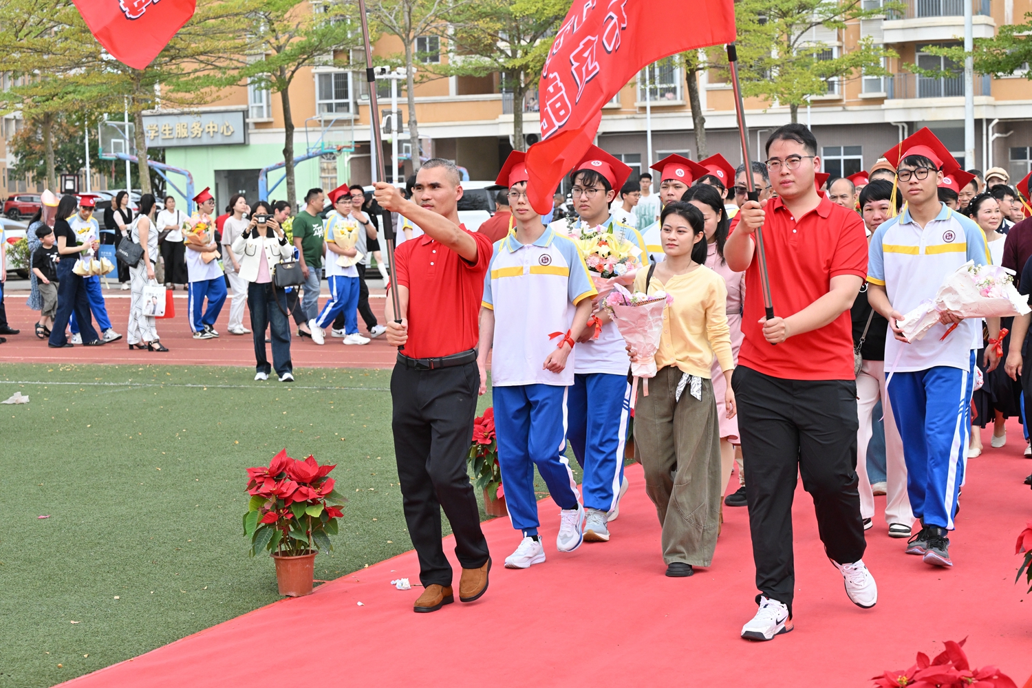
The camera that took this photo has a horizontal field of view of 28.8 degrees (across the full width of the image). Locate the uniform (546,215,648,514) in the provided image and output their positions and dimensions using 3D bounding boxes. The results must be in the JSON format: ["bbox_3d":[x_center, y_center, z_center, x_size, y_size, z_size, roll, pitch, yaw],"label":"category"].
[{"bbox_3d":[0.391,0.095,9.407,0.520,1.420,0.390,1,5,24],"label":"uniform"}]

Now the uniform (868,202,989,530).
[{"bbox_3d":[1.725,0.091,8.375,0.500,1.370,0.370,0,5,13],"label":"uniform"}]

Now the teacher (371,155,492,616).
[{"bbox_3d":[-0.330,0.158,7.559,0.490,1.740,0.600,1,5,24],"label":"teacher"}]

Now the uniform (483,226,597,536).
[{"bbox_3d":[0.086,0.162,8.749,0.530,1.348,0.420,0,4,16],"label":"uniform"}]

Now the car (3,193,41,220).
[{"bbox_3d":[-32.853,-9.506,138.700,4.500,1.680,1.860,-1,4,6],"label":"car"}]

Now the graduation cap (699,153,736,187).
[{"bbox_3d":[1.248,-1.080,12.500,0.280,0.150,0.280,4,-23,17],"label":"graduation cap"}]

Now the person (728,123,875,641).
[{"bbox_3d":[1.008,0.103,7.141,0.580,1.765,0.750,0,4,20],"label":"person"}]

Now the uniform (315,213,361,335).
[{"bbox_3d":[-2.053,-0.811,23.047,0.520,1.394,0.500,2,5,40],"label":"uniform"}]

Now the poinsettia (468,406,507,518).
[{"bbox_3d":[-0.066,0.580,9.952,0.400,0.555,0.400,1,5,24],"label":"poinsettia"}]

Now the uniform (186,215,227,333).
[{"bbox_3d":[-3.627,-0.823,23.538,0.420,1.370,0.500,2,6,42],"label":"uniform"}]

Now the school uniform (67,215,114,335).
[{"bbox_3d":[-4.885,-0.787,23.047,0.540,1.390,0.460,-5,5,-38],"label":"school uniform"}]

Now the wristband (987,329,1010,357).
[{"bbox_3d":[2.317,-0.008,9.650,0.105,0.135,0.075,0,5,18],"label":"wristband"}]

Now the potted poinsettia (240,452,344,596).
[{"bbox_3d":[-0.897,0.724,8.080,0.400,0.560,0.390,-1,4,0],"label":"potted poinsettia"}]

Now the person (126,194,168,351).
[{"bbox_3d":[-4.080,-0.800,22.043,0.550,1.692,0.500,0,4,12],"label":"person"}]

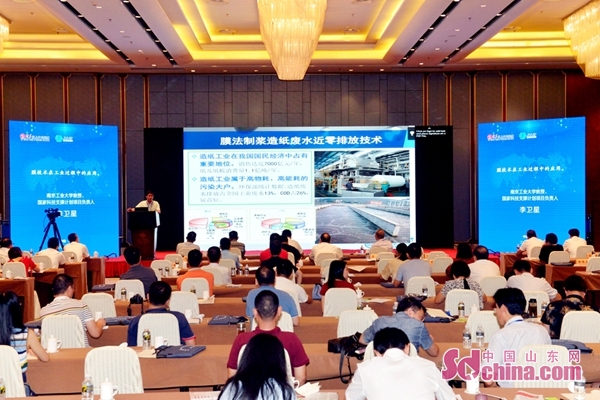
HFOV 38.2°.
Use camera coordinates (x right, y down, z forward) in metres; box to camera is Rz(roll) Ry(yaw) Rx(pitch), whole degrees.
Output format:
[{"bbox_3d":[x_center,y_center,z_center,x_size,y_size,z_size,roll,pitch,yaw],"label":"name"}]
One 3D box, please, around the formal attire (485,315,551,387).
[{"bbox_3d":[1.511,1.112,6.020,0.470,0.640,0.440,0,0,-17],"label":"formal attire"}]

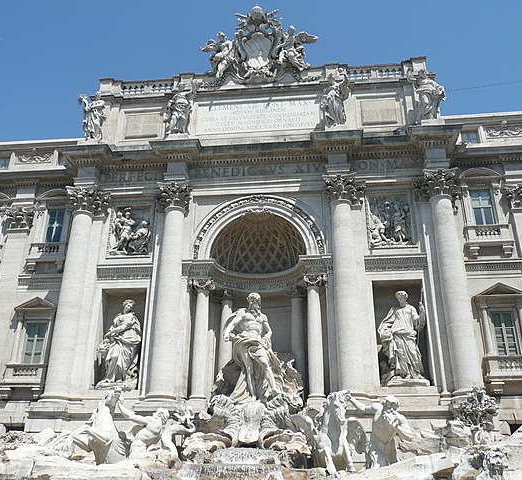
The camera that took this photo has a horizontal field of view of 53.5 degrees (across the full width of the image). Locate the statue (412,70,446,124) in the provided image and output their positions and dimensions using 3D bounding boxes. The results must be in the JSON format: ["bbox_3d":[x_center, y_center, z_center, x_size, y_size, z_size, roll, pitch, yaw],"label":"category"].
[{"bbox_3d":[8.926,-7.632,27.453,1.584,3.316,1.188,-2,-23,6],"label":"statue"}]

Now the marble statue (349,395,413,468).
[{"bbox_3d":[4.336,6.826,19.053,2.088,2.480,1.653,3,-22,-9],"label":"marble statue"}]

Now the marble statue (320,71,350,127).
[{"bbox_3d":[4.058,-7.731,28.084,1.534,3.663,1.188,-2,-23,6],"label":"marble statue"}]

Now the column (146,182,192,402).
[{"bbox_3d":[-4.483,2.322,25.444,1.567,11.020,1.567,-2,-23,6],"label":"column"}]

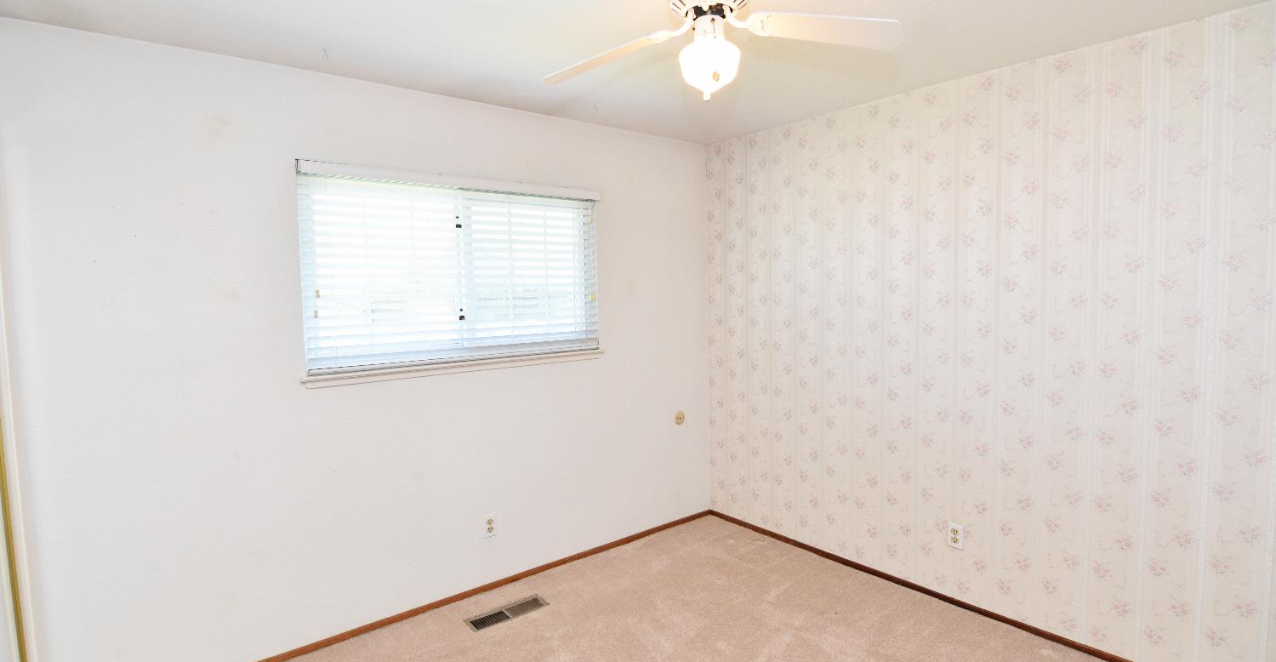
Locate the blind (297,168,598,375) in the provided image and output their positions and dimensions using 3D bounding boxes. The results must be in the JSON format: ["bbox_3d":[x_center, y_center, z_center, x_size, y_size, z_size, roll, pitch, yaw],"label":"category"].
[{"bbox_3d":[-0.813,-0.289,2.772,1.455,0.895,0.100,-4,5,-36],"label":"blind"}]

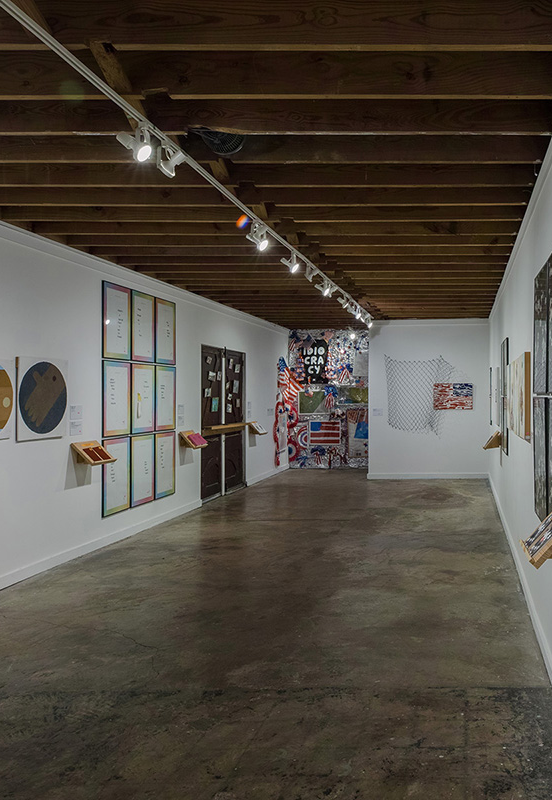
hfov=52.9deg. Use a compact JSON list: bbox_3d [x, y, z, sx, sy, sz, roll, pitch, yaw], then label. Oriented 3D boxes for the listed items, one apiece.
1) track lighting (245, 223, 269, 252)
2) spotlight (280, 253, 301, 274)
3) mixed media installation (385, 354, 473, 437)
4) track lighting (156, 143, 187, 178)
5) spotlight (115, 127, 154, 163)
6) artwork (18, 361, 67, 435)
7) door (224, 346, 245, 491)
[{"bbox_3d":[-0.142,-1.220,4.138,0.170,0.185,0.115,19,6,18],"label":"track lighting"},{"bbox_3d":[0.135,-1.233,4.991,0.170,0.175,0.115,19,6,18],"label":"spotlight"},{"bbox_3d":[2.622,-0.086,9.568,1.483,1.397,0.080,0,0,0],"label":"mixed media installation"},{"bbox_3d":[-0.544,-1.235,2.860,0.165,0.165,0.115,-19,-6,18],"label":"track lighting"},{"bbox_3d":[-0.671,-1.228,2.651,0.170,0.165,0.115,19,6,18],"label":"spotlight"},{"bbox_3d":[-1.877,-0.016,4.472,0.030,0.580,0.537,0,0,19],"label":"artwork"},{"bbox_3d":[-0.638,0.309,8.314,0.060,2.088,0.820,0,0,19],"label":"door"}]

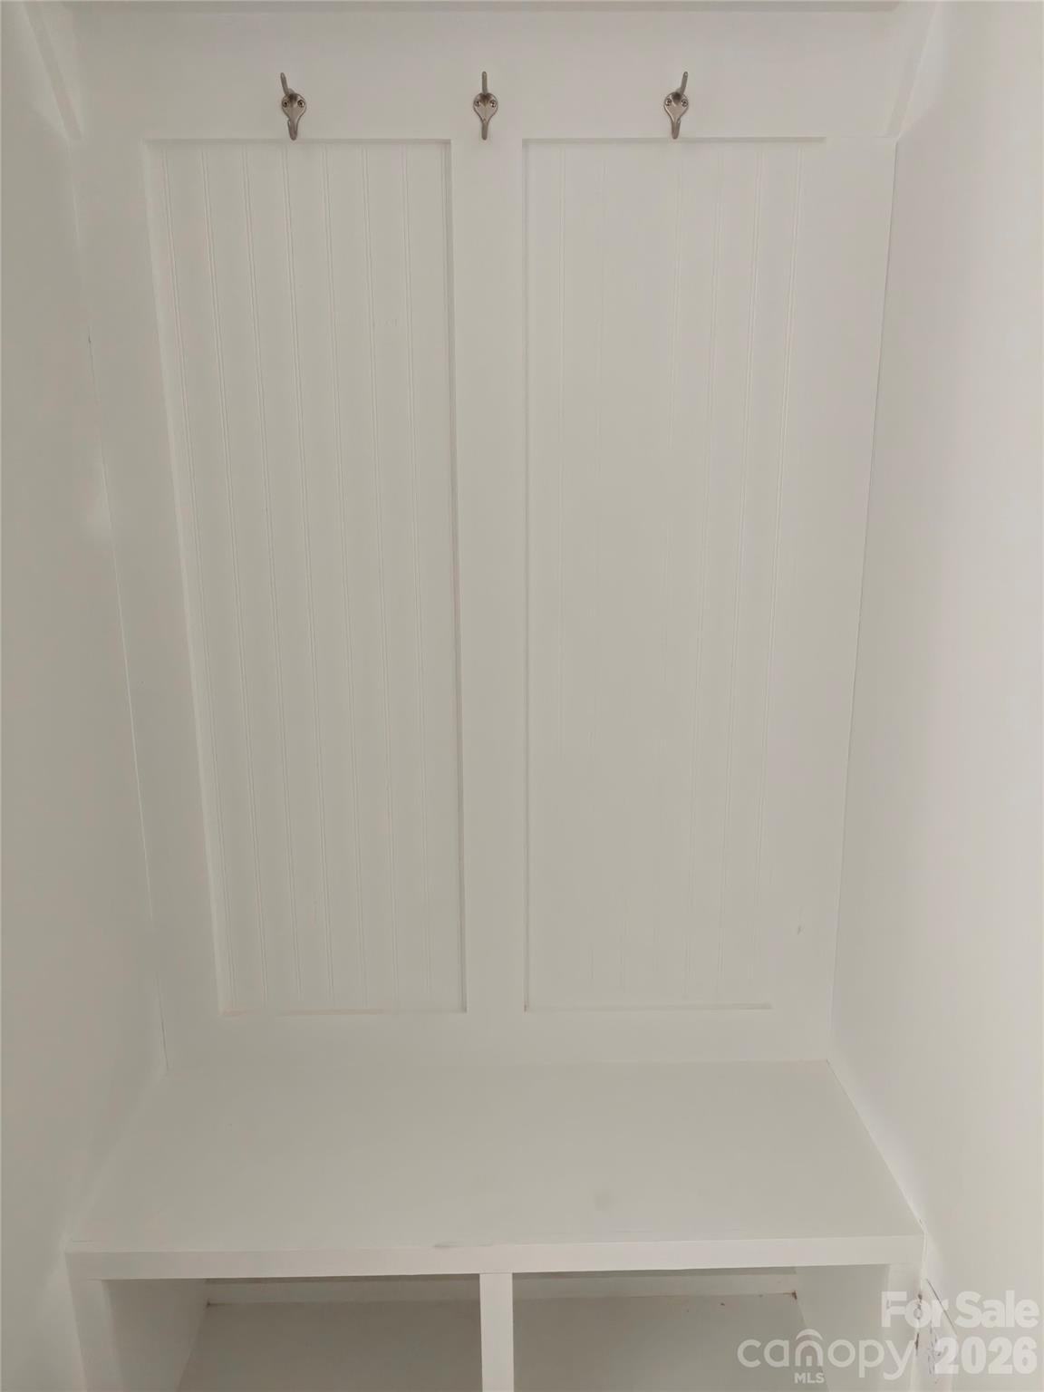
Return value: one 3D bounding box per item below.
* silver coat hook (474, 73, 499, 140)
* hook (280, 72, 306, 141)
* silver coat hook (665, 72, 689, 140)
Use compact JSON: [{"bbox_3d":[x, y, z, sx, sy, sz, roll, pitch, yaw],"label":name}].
[{"bbox_3d":[-0.043,-0.694,1.093,0.030,0.063,0.058,-1,13,-1],"label":"silver coat hook"},{"bbox_3d":[-0.273,-0.691,1.090,0.030,0.063,0.058,-1,13,-1],"label":"hook"},{"bbox_3d":[0.187,-0.696,1.097,0.030,0.063,0.058,-1,13,-1],"label":"silver coat hook"}]

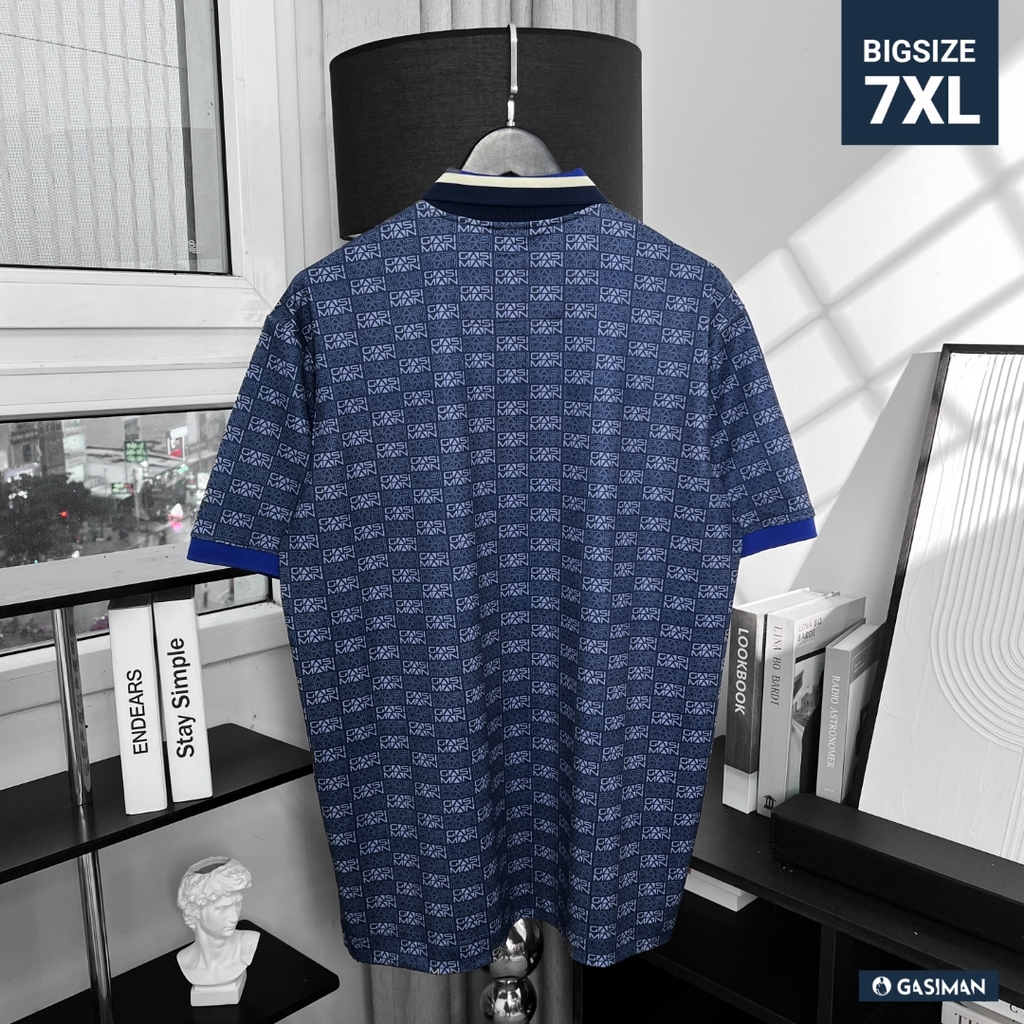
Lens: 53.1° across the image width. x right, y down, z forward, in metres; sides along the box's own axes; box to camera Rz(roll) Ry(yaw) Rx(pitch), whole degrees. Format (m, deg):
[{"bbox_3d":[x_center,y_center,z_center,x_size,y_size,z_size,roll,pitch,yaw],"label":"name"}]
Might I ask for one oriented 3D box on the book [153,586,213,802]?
[{"bbox_3d":[-0.426,0.218,1.353,0.047,0.259,0.180,-3,11,-15],"label":"book"}]

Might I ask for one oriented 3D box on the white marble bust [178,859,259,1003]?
[{"bbox_3d":[-0.404,0.571,1.422,0.113,0.200,0.100,-2,11,-10],"label":"white marble bust"}]

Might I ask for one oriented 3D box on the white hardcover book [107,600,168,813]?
[{"bbox_3d":[-0.474,0.224,1.323,0.048,0.259,0.180,-3,11,-15],"label":"white hardcover book"}]

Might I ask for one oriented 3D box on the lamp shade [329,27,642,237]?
[{"bbox_3d":[-0.027,-0.429,1.218,0.363,0.190,0.363,-2,12,0],"label":"lamp shade"}]

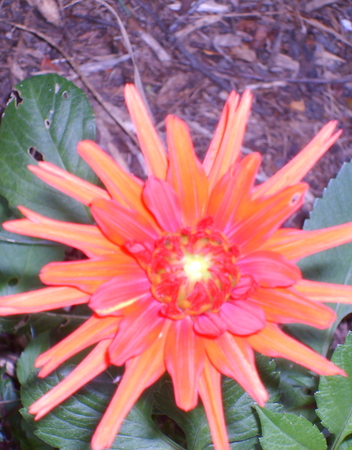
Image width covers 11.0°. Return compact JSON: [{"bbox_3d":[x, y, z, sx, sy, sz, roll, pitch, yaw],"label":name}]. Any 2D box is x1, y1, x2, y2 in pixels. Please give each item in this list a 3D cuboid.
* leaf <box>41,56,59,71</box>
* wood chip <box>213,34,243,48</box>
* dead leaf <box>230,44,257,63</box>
[{"bbox_3d":[-0.066,-0.085,0.955,0.010,0.003,0.007,24,59,16],"label":"leaf"},{"bbox_3d":[0.031,-0.109,1.080,0.017,0.004,0.009,4,53,3],"label":"wood chip"},{"bbox_3d":[0.036,-0.090,0.960,0.014,0.004,0.009,14,56,10],"label":"dead leaf"}]

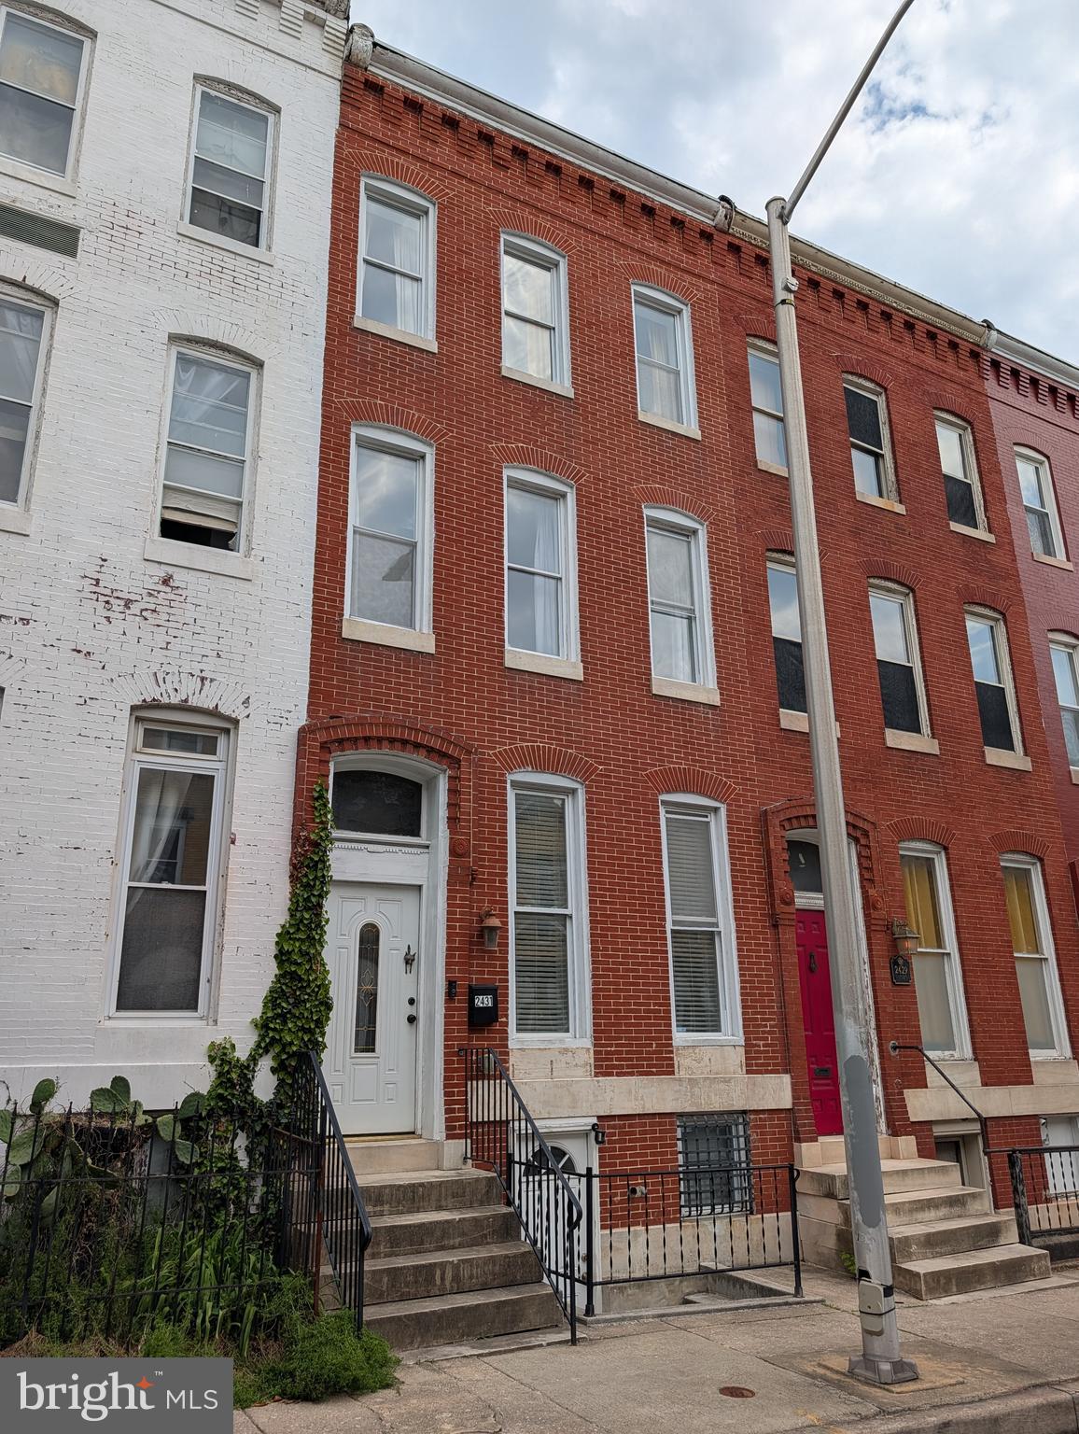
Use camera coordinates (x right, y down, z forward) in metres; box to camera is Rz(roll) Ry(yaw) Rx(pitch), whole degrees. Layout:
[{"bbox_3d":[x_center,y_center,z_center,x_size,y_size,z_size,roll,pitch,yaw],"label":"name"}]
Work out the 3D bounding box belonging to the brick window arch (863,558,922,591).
[{"bbox_3d":[4.428,-1.824,12.681,1.185,0.298,0.120,9,-21,-27],"label":"brick window arch"}]

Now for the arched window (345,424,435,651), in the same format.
[{"bbox_3d":[-1.423,-1.804,9.410,0.851,2.123,0.130,9,-21,-27],"label":"arched window"}]

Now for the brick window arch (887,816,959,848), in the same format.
[{"bbox_3d":[4.336,1.303,11.412,1.154,0.314,0.130,9,-20,-27],"label":"brick window arch"}]

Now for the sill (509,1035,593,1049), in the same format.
[{"bbox_3d":[0.085,2.855,8.707,0.819,0.088,0.140,9,-21,-27],"label":"sill"}]

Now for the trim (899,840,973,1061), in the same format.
[{"bbox_3d":[4.269,2.540,10.930,0.785,2.337,0.150,9,-21,-27],"label":"trim"}]

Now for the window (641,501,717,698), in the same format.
[{"bbox_3d":[1.453,-1.287,10.714,0.840,2.143,0.180,9,-20,-27],"label":"window"}]

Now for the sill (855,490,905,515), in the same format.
[{"bbox_3d":[4.467,-2.795,13.106,0.865,0.145,0.170,9,-21,-27],"label":"sill"}]

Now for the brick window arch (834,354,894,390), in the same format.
[{"bbox_3d":[4.387,-4.762,13.664,1.177,0.326,0.120,9,-21,-27],"label":"brick window arch"}]

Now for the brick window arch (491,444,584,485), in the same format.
[{"bbox_3d":[-0.017,-2.572,10.154,1.132,0.308,0.110,9,-21,-27],"label":"brick window arch"}]

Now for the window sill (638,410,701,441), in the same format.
[{"bbox_3d":[1.448,-3.299,11.356,0.864,0.133,0.190,9,-20,-27],"label":"window sill"}]

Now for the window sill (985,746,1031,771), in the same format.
[{"bbox_3d":[5.908,0.574,12.697,0.855,0.202,0.170,9,-21,-27],"label":"window sill"}]

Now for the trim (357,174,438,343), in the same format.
[{"bbox_3d":[-1.458,-4.637,10.066,0.832,1.836,0.150,9,-21,-27],"label":"trim"}]

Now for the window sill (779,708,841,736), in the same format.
[{"bbox_3d":[2.990,0.115,11.216,0.859,0.202,0.170,9,-21,-27],"label":"window sill"}]

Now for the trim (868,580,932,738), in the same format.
[{"bbox_3d":[4.435,-0.754,12.468,0.854,2.080,0.140,9,-21,-27],"label":"trim"}]

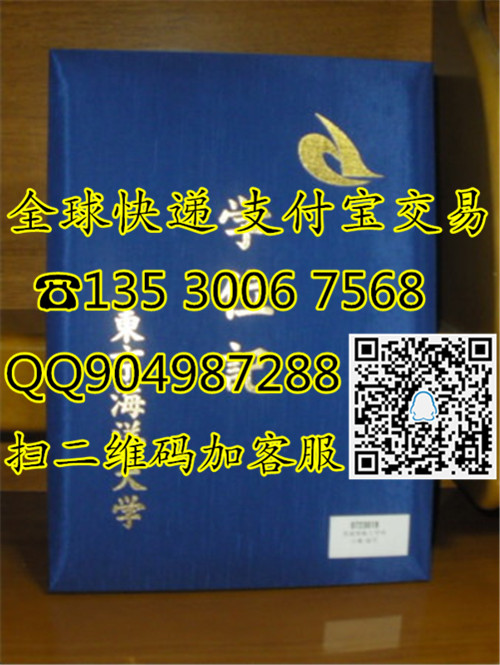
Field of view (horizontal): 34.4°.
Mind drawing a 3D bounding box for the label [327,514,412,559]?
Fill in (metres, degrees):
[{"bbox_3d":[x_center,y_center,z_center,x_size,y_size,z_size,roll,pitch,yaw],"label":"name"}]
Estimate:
[{"bbox_3d":[0.072,0.122,0.483,0.049,0.025,0.001,1,1,-6],"label":"label"}]

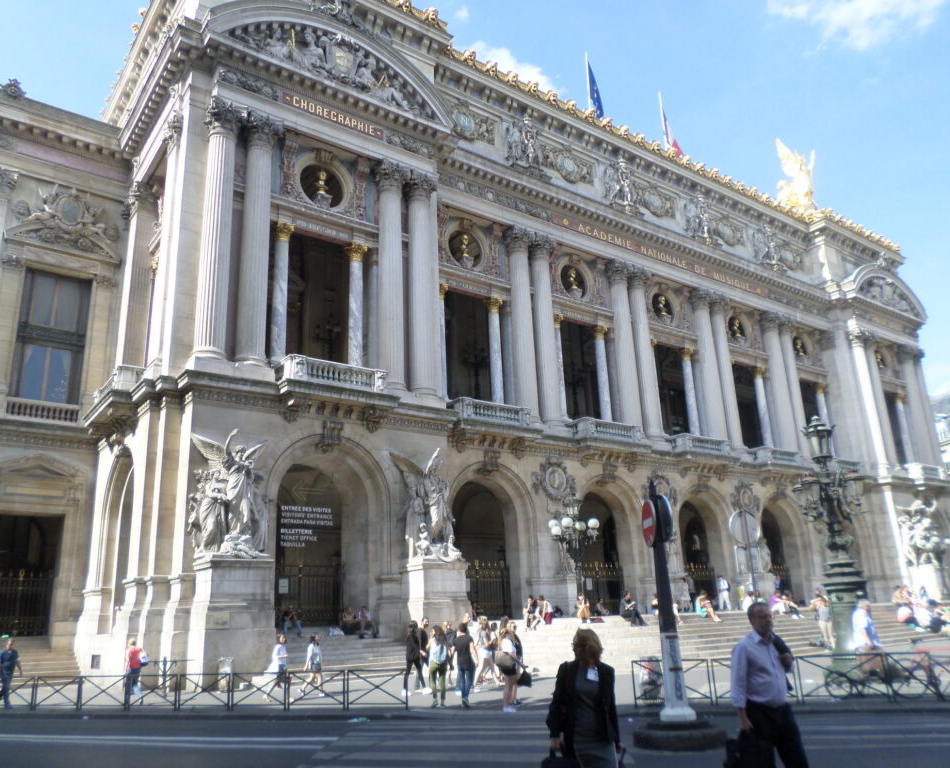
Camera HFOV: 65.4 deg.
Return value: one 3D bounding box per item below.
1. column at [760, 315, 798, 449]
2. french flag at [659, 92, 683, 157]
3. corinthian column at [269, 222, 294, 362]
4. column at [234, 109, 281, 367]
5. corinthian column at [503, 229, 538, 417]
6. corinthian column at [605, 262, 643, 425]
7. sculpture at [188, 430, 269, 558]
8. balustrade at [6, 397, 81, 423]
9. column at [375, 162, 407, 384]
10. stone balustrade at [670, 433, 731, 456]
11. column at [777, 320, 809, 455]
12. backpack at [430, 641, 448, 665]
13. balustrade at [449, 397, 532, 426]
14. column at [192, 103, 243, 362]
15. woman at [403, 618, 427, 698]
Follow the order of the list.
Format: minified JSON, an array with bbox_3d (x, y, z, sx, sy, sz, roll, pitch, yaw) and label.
[{"bbox_3d":[20.984,0.052,50.836,1.250,10.450,1.250,10,-21,-35],"label":"column"},{"bbox_3d":[15.231,-19.751,57.574,1.700,4.000,0.700,10,-21,-35],"label":"french flag"},{"bbox_3d":[-8.057,-3.902,30.853,0.720,6.095,0.720,10,-21,-35],"label":"corinthian column"},{"bbox_3d":[-8.242,-5.385,27.920,1.270,10.400,1.270,10,-20,-36],"label":"column"},{"bbox_3d":[2.452,-3.204,37.609,1.250,10.450,1.250,-2,-17,-1],"label":"corinthian column"},{"bbox_3d":[8.479,-2.008,41.466,1.280,10.360,1.280,10,-20,-34],"label":"corinthian column"},{"bbox_3d":[-8.218,3.673,24.983,2.600,4.372,1.500,10,-21,-35],"label":"sculpture"},{"bbox_3d":[-17.094,1.037,29.337,2.600,0.750,0.300,10,-20,-36],"label":"balustrade"},{"bbox_3d":[-3.527,-4.577,31.334,1.270,10.400,1.270,-2,-16,-1],"label":"column"},{"bbox_3d":[13.001,3.627,42.361,4.250,1.000,1.050,10,-21,-35],"label":"stone balustrade"},{"bbox_3d":[21.857,0.253,50.627,1.280,10.360,1.280,10,-20,-34],"label":"column"},{"bbox_3d":[-0.780,5.737,15.800,0.320,0.450,0.200,3,-18,-17],"label":"backpack"},{"bbox_3d":[0.810,1.373,33.658,4.000,0.860,1.050,10,-20,-36],"label":"balustrade"},{"bbox_3d":[-9.447,-5.591,27.047,1.270,10.400,1.270,10,-20,-36],"label":"column"},{"bbox_3d":[-1.426,6.594,17.890,0.650,1.680,0.500,5,-18,-21],"label":"woman"}]

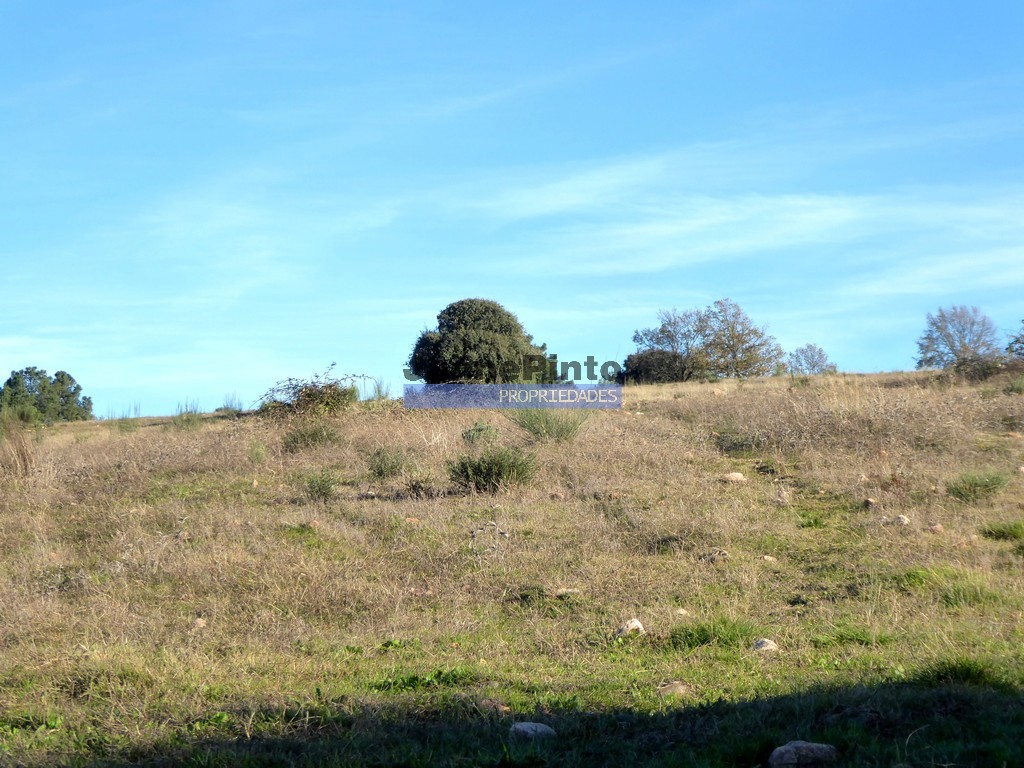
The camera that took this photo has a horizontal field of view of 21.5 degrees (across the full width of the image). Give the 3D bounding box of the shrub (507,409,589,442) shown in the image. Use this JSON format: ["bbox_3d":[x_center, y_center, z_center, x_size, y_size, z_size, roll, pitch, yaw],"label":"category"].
[{"bbox_3d":[0.587,0.653,44.500,1.356,0.628,1.220,0,-3,0],"label":"shrub"}]

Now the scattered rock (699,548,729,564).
[{"bbox_3d":[1.497,1.282,20.000,0.223,0.119,0.167,0,-3,0],"label":"scattered rock"}]

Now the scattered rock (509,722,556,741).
[{"bbox_3d":[0.091,1.549,12.000,0.214,0.076,0.150,0,-2,0],"label":"scattered rock"}]

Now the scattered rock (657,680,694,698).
[{"bbox_3d":[0.814,1.521,13.400,0.189,0.085,0.142,0,-2,0],"label":"scattered rock"}]

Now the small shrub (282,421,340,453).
[{"bbox_3d":[-2.844,0.741,38.000,0.791,0.452,0.632,0,-2,0],"label":"small shrub"}]

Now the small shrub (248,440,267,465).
[{"bbox_3d":[-3.309,0.891,35.000,0.234,0.312,0.234,0,-2,0],"label":"small shrub"}]

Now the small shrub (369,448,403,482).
[{"bbox_3d":[-1.539,0.975,33.000,0.441,0.417,0.397,0,-3,0],"label":"small shrub"}]

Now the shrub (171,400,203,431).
[{"bbox_3d":[-6.771,0.655,56.000,0.666,0.624,0.632,0,-3,0],"label":"shrub"}]

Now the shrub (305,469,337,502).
[{"bbox_3d":[-1.956,1.037,27.500,0.327,0.347,0.294,0,-2,0],"label":"shrub"}]

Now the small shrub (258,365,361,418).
[{"bbox_3d":[-4.062,0.150,54.000,2.046,1.083,1.535,0,-2,0],"label":"small shrub"}]

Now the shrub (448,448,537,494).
[{"bbox_3d":[-0.228,0.953,30.000,1.003,0.513,0.853,0,-3,0],"label":"shrub"}]

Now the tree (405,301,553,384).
[{"bbox_3d":[-0.995,-1.184,85.000,4.547,3.031,4.200,0,-2,0],"label":"tree"}]

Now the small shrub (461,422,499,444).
[{"bbox_3d":[-0.525,0.784,43.500,0.614,0.388,0.553,0,-3,0],"label":"small shrub"}]

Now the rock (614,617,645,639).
[{"bbox_3d":[0.646,1.344,14.800,0.165,0.110,0.132,0,-3,0],"label":"rock"}]

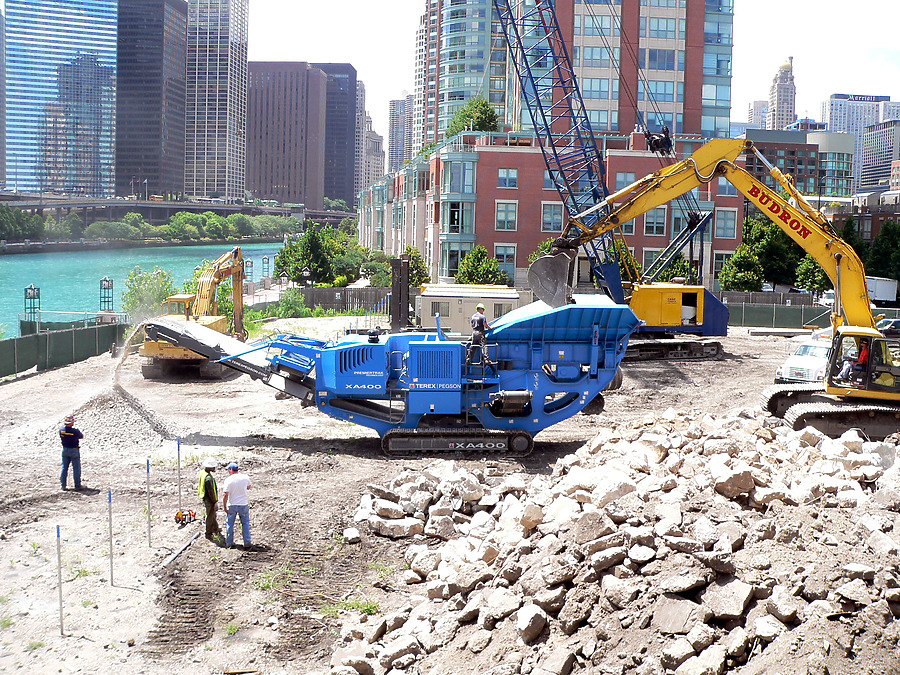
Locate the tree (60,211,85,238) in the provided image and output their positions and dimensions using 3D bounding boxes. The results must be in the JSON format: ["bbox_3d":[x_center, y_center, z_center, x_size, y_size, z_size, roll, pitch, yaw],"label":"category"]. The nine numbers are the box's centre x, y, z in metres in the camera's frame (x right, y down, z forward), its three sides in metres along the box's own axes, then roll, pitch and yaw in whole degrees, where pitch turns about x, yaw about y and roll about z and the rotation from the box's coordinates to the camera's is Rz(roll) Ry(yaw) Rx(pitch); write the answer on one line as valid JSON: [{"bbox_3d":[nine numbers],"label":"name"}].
[{"bbox_3d":[-116.550,-34.481,289.516,7.600,8.295,7.600,1,7,0],"label":"tree"}]

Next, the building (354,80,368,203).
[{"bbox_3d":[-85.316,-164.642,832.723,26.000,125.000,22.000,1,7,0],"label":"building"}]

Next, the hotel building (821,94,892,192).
[{"bbox_3d":[363.947,-146.858,828.662,58.000,128.000,32.000,2,7,4],"label":"hotel building"}]

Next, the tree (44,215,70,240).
[{"bbox_3d":[-103.920,-29.304,247.555,6.900,7.200,6.900,1,7,0],"label":"tree"}]

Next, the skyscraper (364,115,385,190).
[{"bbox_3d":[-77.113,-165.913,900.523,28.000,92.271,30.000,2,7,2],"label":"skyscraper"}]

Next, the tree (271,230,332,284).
[{"bbox_3d":[-13.006,-7.032,82.567,5.600,7.000,5.600,1,7,0],"label":"tree"}]

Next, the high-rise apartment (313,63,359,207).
[{"bbox_3d":[-105.942,-166.190,792.949,48.000,120.776,40.000,2,7,2],"label":"high-rise apartment"}]

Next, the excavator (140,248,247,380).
[{"bbox_3d":[-11.311,-1.490,44.433,3.400,5.500,9.900,1,7,2],"label":"excavator"}]

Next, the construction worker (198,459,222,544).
[{"bbox_3d":[-5.227,3.498,20.389,0.450,1.800,0.550,1,7,-5],"label":"construction worker"}]

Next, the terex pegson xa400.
[{"bbox_3d":[-1.841,1.063,29.186,14.824,4.600,3.900,1,7,-2],"label":"terex pegson xa400"}]

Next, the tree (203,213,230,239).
[{"bbox_3d":[-79.576,-38.352,317.450,8.900,8.900,8.900,1,7,0],"label":"tree"}]

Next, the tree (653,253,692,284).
[{"bbox_3d":[18.916,-4.865,78.691,3.900,5.000,3.900,1,7,0],"label":"tree"}]

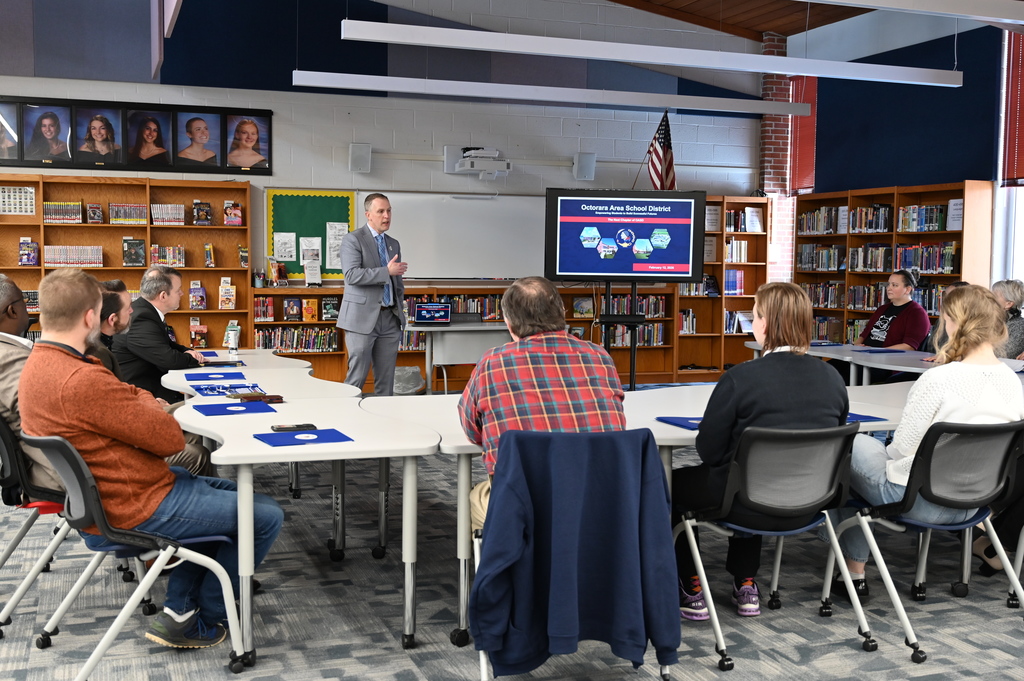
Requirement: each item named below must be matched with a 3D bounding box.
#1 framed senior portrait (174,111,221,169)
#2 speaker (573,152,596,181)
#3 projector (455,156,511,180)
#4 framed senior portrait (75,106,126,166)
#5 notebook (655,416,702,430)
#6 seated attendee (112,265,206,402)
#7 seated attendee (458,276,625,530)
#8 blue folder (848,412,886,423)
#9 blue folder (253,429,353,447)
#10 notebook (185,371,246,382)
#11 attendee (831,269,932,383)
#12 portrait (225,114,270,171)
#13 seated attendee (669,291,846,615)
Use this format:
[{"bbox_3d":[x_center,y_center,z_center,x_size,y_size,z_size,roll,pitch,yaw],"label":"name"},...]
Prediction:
[{"bbox_3d":[-3.009,-1.933,10.384,0.425,0.535,0.040,-1,5,-19],"label":"framed senior portrait"},{"bbox_3d":[0.784,-1.863,11.595,0.205,0.280,0.170,-1,10,-19],"label":"speaker"},{"bbox_3d":[-0.277,-1.730,10.893,0.450,0.220,0.380,-1,5,-19],"label":"projector"},{"bbox_3d":[-3.856,-1.907,10.096,0.425,0.535,0.040,-1,5,-19],"label":"framed senior portrait"},{"bbox_3d":[0.751,0.330,4.254,0.245,0.012,0.300,-1,5,-19],"label":"notebook"},{"bbox_3d":[-2.102,0.227,6.352,0.680,1.320,0.550,-1,5,-25],"label":"seated attendee"},{"bbox_3d":[0.066,0.454,3.774,0.560,1.340,0.740,-1,5,-19],"label":"seated attendee"},{"bbox_3d":[1.440,0.325,4.685,0.235,0.012,0.305,-1,5,-19],"label":"blue folder"},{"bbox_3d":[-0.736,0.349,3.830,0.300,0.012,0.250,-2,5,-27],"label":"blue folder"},{"bbox_3d":[-1.562,0.195,5.696,0.300,0.012,0.250,-1,5,-19],"label":"notebook"},{"bbox_3d":[2.798,0.120,8.164,0.820,1.310,0.540,-1,5,-19],"label":"attendee"},{"bbox_3d":[-2.579,-1.940,10.531,0.425,0.535,0.040,-1,5,-19],"label":"portrait"},{"bbox_3d":[0.866,0.443,4.122,0.600,1.325,0.720,-1,5,-23],"label":"seated attendee"}]

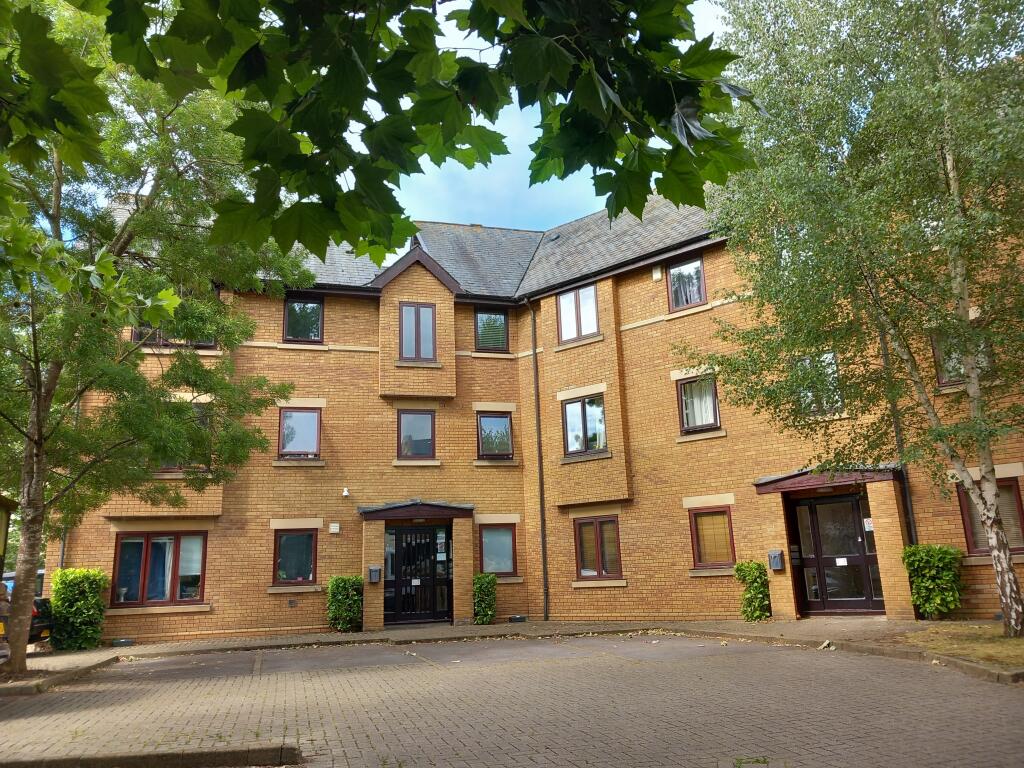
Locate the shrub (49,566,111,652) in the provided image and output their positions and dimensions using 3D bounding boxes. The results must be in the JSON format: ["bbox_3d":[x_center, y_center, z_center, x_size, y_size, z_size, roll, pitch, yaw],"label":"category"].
[{"bbox_3d":[-8.505,4.412,15.633,0.880,1.550,0.600,2,-15,-14],"label":"shrub"}]

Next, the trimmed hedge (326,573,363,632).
[{"bbox_3d":[-3.531,4.660,16.962,0.770,1.140,0.580,2,-15,-15],"label":"trimmed hedge"}]

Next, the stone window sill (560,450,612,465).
[{"bbox_3d":[1.683,1.649,17.641,1.316,0.144,0.150,-13,-18,36],"label":"stone window sill"}]

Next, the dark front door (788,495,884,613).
[{"bbox_3d":[5.808,3.004,14.105,1.460,2.060,0.130,-13,-18,38],"label":"dark front door"}]

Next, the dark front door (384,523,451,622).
[{"bbox_3d":[-2.140,4.250,17.823,1.500,2.090,0.120,2,-15,-14],"label":"dark front door"}]

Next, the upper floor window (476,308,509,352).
[{"bbox_3d":[-0.491,-1.316,19.733,0.830,1.168,0.120,2,-15,-14],"label":"upper floor window"}]

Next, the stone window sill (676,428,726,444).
[{"bbox_3d":[3.856,1.078,16.157,1.097,0.135,0.160,-13,-18,38],"label":"stone window sill"}]

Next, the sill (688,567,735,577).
[{"bbox_3d":[3.976,3.655,15.481,1.090,0.136,0.160,-13,-18,38],"label":"sill"}]

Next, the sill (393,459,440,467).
[{"bbox_3d":[-2.199,1.845,18.415,1.095,0.135,0.160,2,-15,-15],"label":"sill"}]

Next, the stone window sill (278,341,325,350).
[{"bbox_3d":[-4.812,-0.833,18.409,1.130,0.135,0.180,2,-14,-17],"label":"stone window sill"}]

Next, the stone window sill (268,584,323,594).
[{"bbox_3d":[-4.671,4.420,17.178,1.112,0.138,0.180,2,-14,-17],"label":"stone window sill"}]

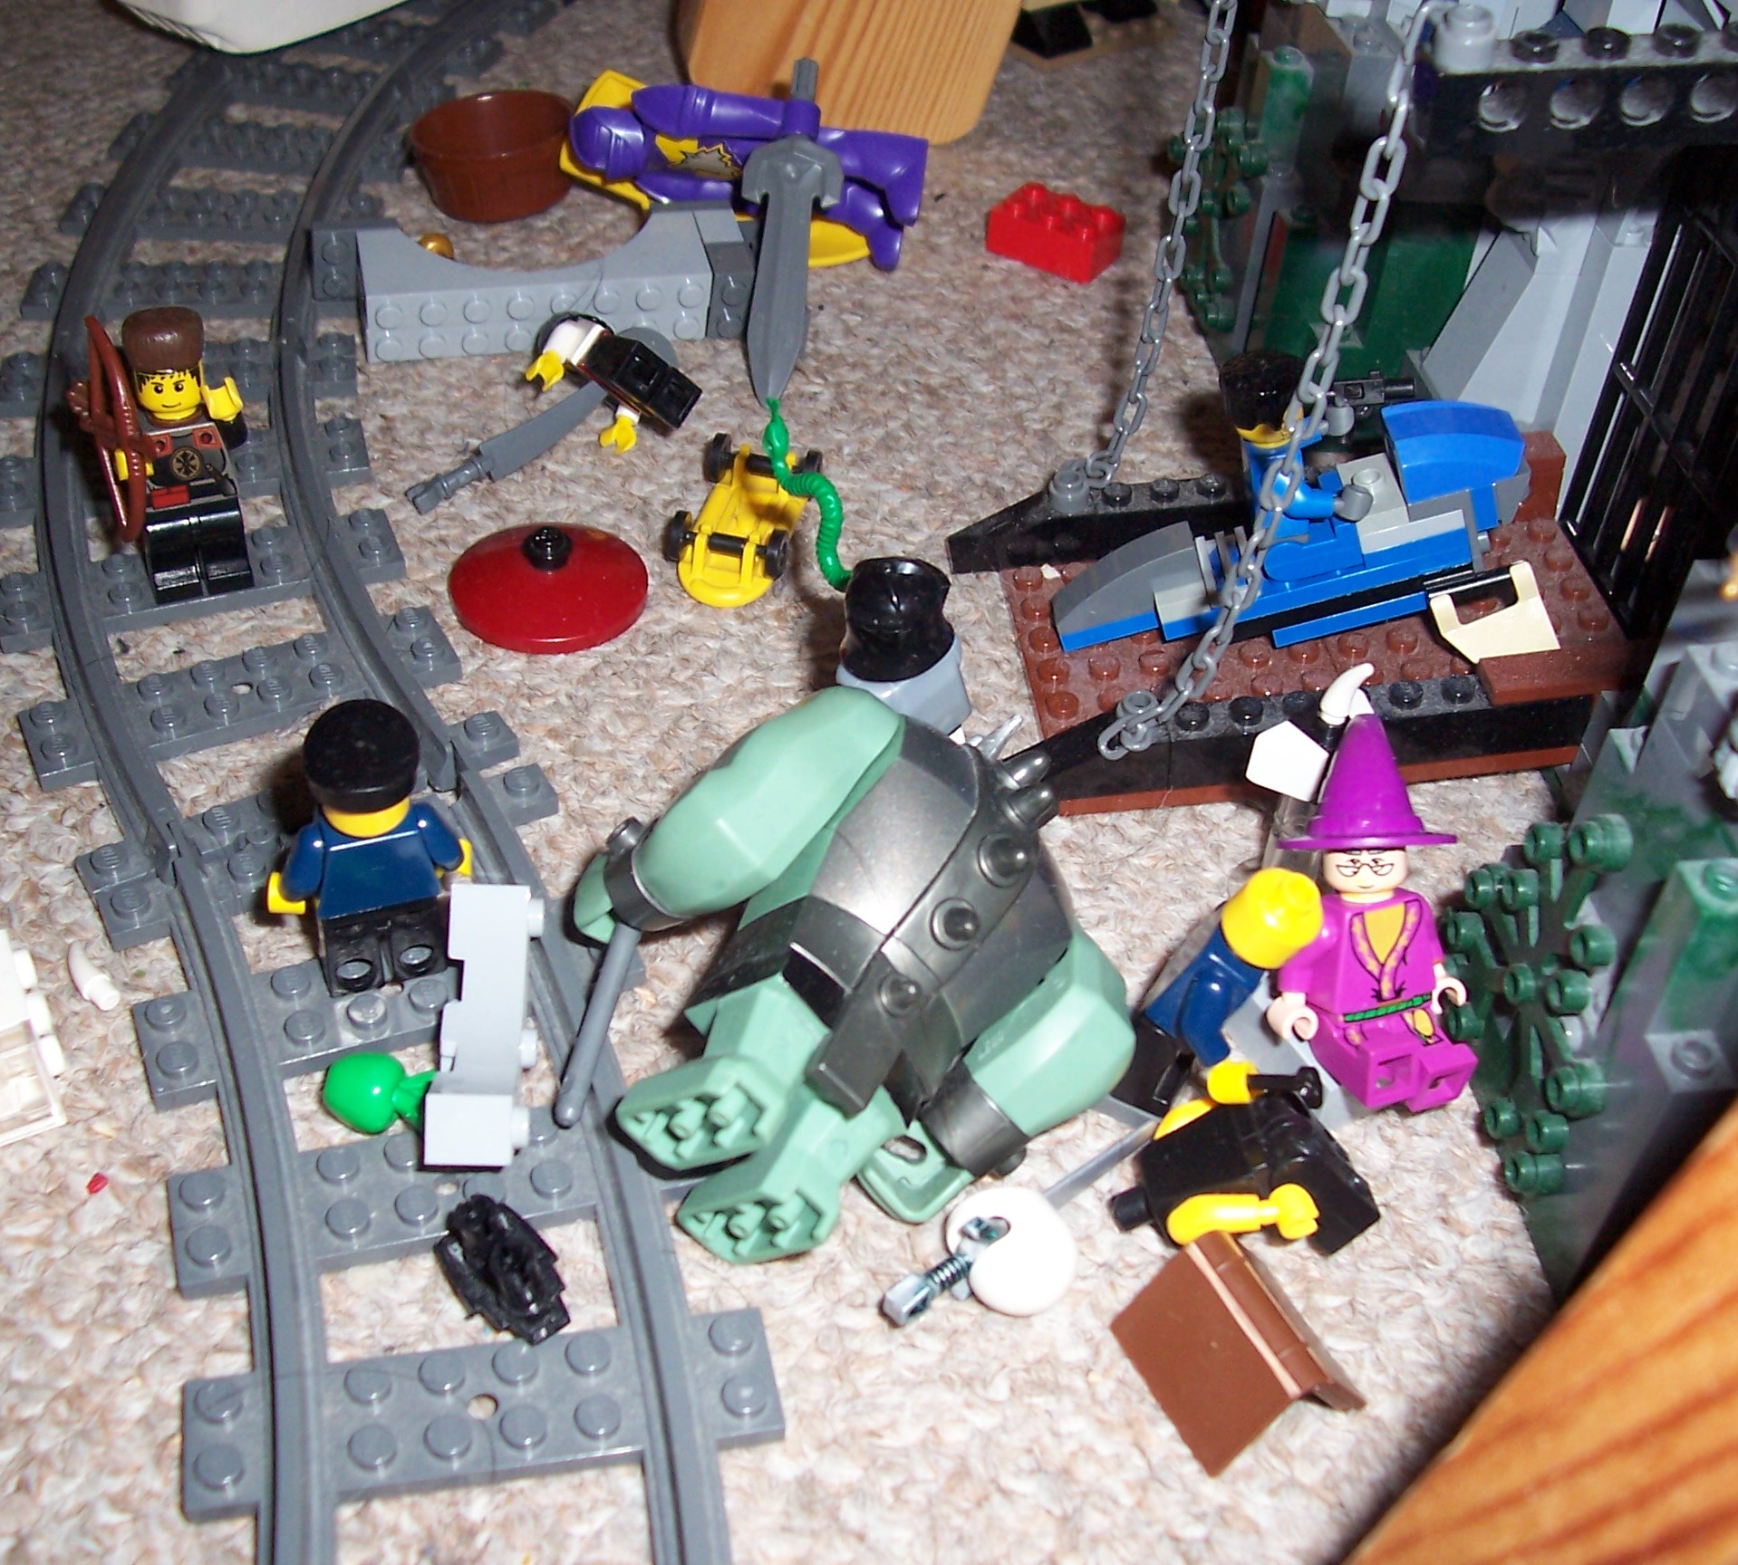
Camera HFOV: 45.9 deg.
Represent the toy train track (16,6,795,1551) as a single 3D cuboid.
[{"bbox_3d":[-0.101,-0.056,0.358,0.103,0.009,0.416,-6,43,-11],"label":"toy train track"}]

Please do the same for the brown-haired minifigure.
[{"bbox_3d":[-0.107,-0.047,0.315,0.029,0.046,0.016,-11,45,-20],"label":"brown-haired minifigure"}]

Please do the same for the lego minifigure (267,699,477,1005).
[{"bbox_3d":[-0.063,0.008,0.259,0.026,0.043,0.015,-10,45,-18],"label":"lego minifigure"}]

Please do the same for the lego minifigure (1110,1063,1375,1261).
[{"bbox_3d":[0.046,0.046,0.248,0.031,0.019,0.022,-27,16,15],"label":"lego minifigure"}]

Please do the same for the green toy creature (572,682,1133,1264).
[{"bbox_3d":[0.000,0.023,0.249,0.055,0.048,0.063,44,49,-16],"label":"green toy creature"}]

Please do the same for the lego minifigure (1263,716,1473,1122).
[{"bbox_3d":[0.063,0.016,0.259,0.025,0.047,0.024,-10,20,-15],"label":"lego minifigure"}]

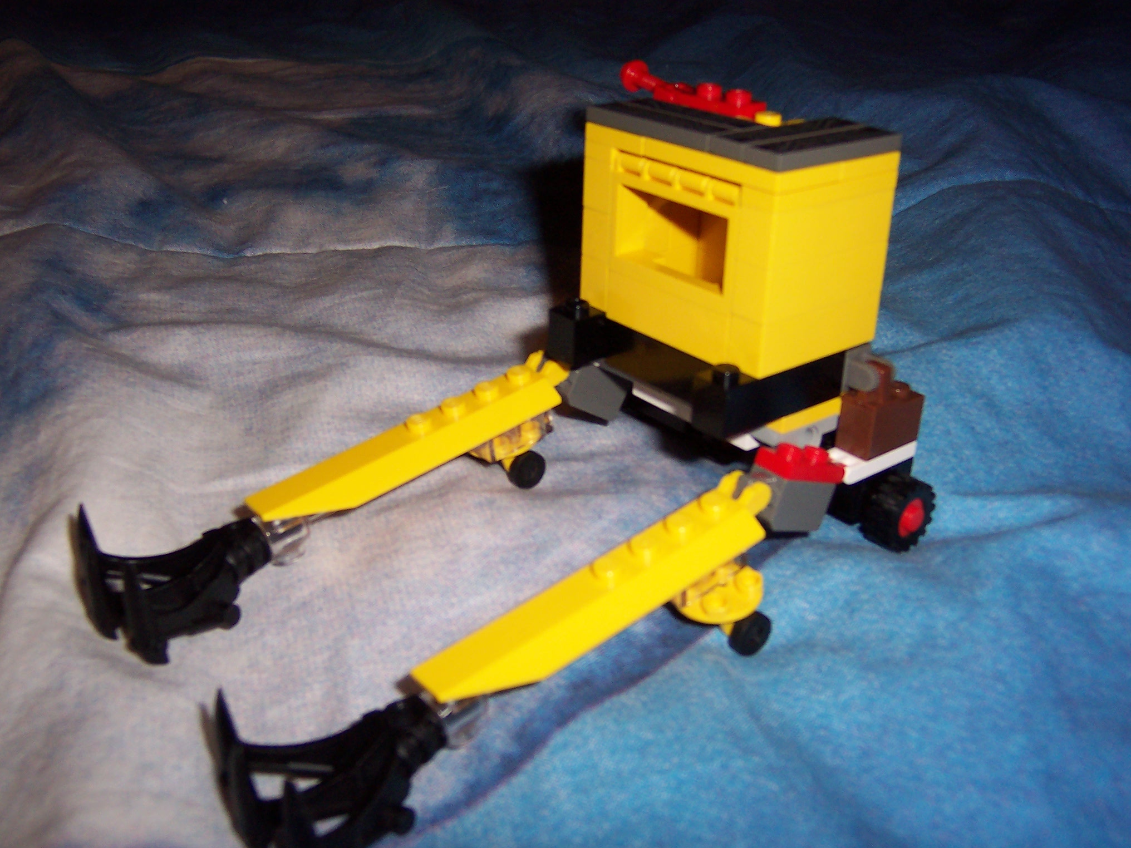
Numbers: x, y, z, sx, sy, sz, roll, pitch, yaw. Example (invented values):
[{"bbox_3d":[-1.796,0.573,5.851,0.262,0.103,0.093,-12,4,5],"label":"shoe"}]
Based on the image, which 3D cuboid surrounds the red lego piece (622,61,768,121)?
[{"bbox_3d":[0.023,-0.065,0.226,0.008,0.007,0.036,-17,31,-36],"label":"red lego piece"}]

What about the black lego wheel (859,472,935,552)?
[{"bbox_3d":[0.063,0.017,0.224,0.014,0.014,0.007,-17,31,-36],"label":"black lego wheel"}]

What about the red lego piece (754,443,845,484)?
[{"bbox_3d":[0.044,0.007,0.219,0.016,0.005,0.008,6,15,-43],"label":"red lego piece"}]

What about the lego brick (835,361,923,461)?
[{"bbox_3d":[0.060,-0.004,0.222,0.016,0.017,0.008,-17,31,-36],"label":"lego brick"}]

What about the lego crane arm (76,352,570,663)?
[{"bbox_3d":[-0.038,0.011,0.218,0.098,0.027,0.022,-27,28,-28],"label":"lego crane arm"}]

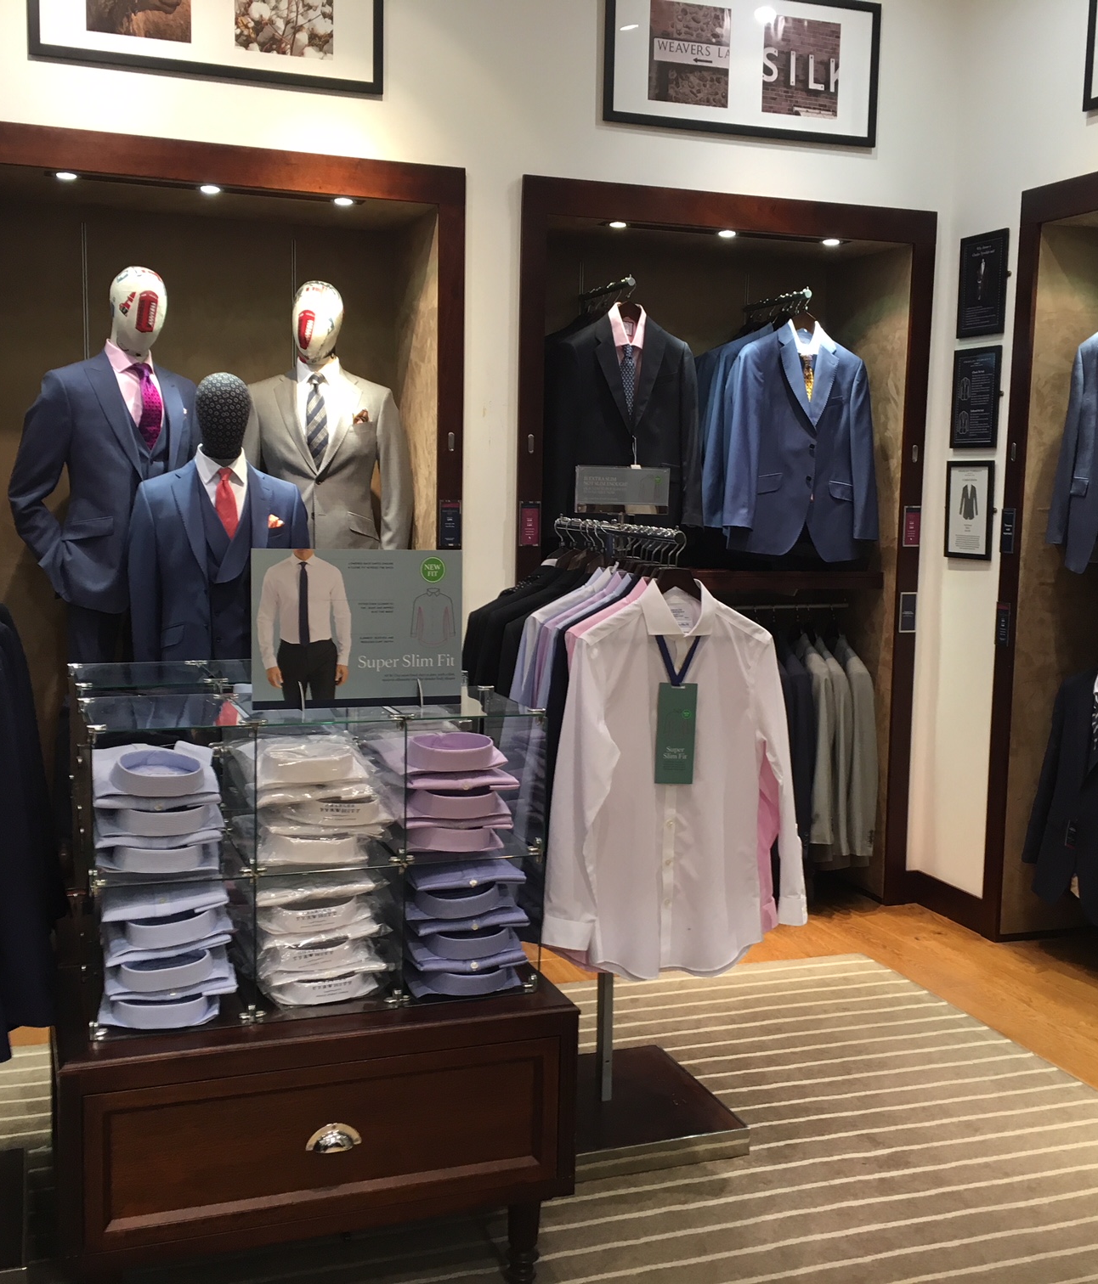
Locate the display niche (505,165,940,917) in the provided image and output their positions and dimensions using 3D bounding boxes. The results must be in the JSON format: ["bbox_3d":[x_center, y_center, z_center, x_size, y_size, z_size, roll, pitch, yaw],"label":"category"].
[{"bbox_3d":[0.515,-0.269,5.046,1.502,2.444,0.550,-2,7,-20],"label":"display niche"}]

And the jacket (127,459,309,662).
[{"bbox_3d":[-0.947,-0.136,4.132,0.500,0.760,0.270,-2,7,-20],"label":"jacket"}]

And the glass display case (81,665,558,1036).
[{"bbox_3d":[-0.535,0.350,2.938,0.807,0.539,0.836,-2,7,-20],"label":"glass display case"}]

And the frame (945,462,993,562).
[{"bbox_3d":[1.431,-0.446,4.878,0.022,0.327,0.250,-2,7,-21],"label":"frame"}]

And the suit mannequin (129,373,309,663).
[{"bbox_3d":[-0.954,0.058,4.165,0.500,1.660,0.280,-2,7,-20],"label":"suit mannequin"}]

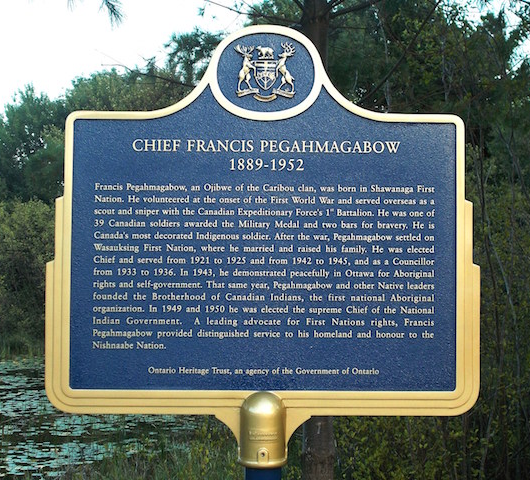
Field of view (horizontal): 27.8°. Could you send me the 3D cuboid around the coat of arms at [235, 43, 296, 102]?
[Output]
[{"bbox_3d":[0.000,-0.409,2.613,0.150,0.147,0.025,0,-2,-2],"label":"coat of arms"}]

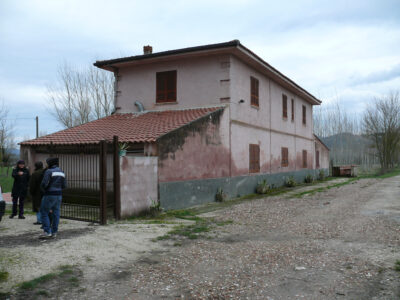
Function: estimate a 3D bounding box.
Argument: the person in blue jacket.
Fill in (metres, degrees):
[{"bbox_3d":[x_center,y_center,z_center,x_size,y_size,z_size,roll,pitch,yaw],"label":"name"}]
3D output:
[{"bbox_3d":[-3.310,1.070,9.030,0.450,1.740,0.580,-1,-2,31],"label":"person in blue jacket"}]

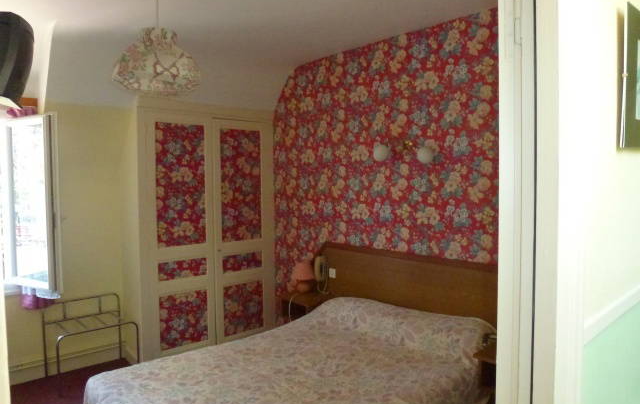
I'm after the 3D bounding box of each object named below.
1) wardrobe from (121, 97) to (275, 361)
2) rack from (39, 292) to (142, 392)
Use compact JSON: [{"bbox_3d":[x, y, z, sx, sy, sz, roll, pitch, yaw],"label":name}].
[{"bbox_3d":[-1.096,0.235,4.214,1.375,2.242,0.387,-2,3,-43],"label":"wardrobe"},{"bbox_3d":[-1.801,1.087,3.508,0.595,0.604,0.438,-2,3,-43],"label":"rack"}]

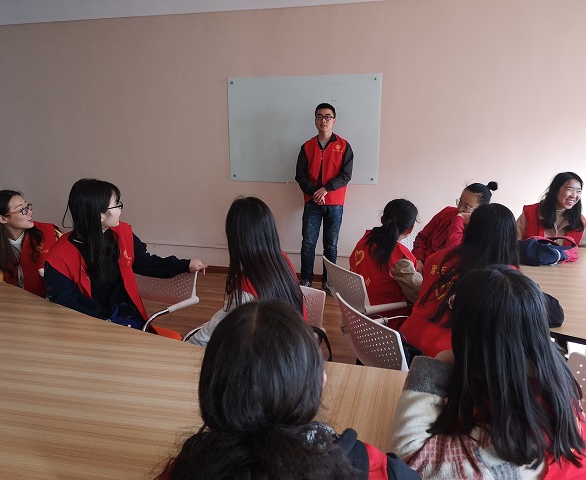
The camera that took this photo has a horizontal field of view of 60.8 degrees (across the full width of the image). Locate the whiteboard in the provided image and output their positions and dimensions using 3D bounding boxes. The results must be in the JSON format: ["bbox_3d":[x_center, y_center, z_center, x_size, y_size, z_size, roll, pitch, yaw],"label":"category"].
[{"bbox_3d":[0.081,-1.053,4.797,1.500,1.000,0.030,4,13,15],"label":"whiteboard"}]

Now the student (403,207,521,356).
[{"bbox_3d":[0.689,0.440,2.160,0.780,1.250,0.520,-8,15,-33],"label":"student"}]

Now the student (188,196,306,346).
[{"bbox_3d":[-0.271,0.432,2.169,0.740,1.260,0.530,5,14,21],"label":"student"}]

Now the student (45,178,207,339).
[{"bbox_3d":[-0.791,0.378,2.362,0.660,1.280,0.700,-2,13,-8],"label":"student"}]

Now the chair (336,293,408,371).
[{"bbox_3d":[0.516,0.672,2.145,0.570,0.840,0.560,-5,14,-21],"label":"chair"}]

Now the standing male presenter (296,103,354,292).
[{"bbox_3d":[0.279,-0.367,4.661,0.530,1.740,0.330,2,13,7],"label":"standing male presenter"}]

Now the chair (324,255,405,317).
[{"bbox_3d":[0.489,0.518,2.763,0.560,0.830,0.560,-5,14,-22],"label":"chair"}]

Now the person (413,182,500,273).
[{"bbox_3d":[1.030,0.255,3.157,0.550,1.200,0.720,2,13,7],"label":"person"}]

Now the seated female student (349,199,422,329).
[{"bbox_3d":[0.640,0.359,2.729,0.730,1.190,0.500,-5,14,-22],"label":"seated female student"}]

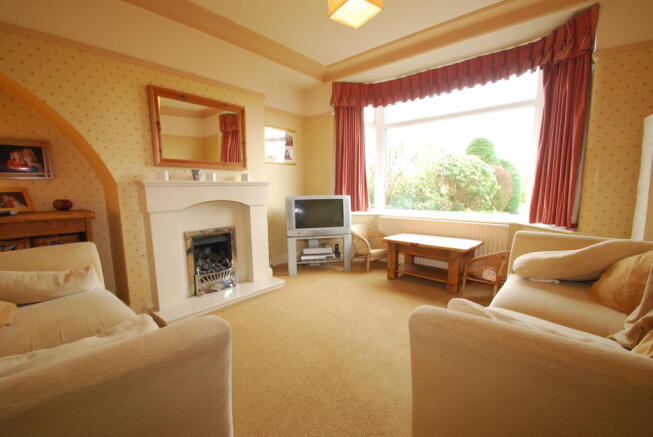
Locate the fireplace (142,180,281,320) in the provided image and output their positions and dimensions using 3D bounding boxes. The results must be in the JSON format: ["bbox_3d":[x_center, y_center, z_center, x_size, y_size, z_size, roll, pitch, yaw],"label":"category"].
[{"bbox_3d":[-1.008,0.216,2.622,0.403,1.118,1.199,5,10,40],"label":"fireplace"}]

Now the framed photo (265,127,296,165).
[{"bbox_3d":[-0.604,-0.948,3.594,0.024,0.447,0.556,5,10,40],"label":"framed photo"}]

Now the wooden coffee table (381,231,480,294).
[{"bbox_3d":[1.114,0.463,2.981,0.872,0.469,0.474,5,10,40],"label":"wooden coffee table"}]

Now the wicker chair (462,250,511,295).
[{"bbox_3d":[1.615,0.476,2.686,0.403,0.501,0.392,3,8,29],"label":"wicker chair"}]

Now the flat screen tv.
[{"bbox_3d":[-0.120,-0.056,3.455,0.768,0.465,0.480,-2,7,-11],"label":"flat screen tv"}]

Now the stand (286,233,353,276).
[{"bbox_3d":[-0.108,0.412,3.493,0.763,0.480,0.436,-2,7,-11],"label":"stand"}]

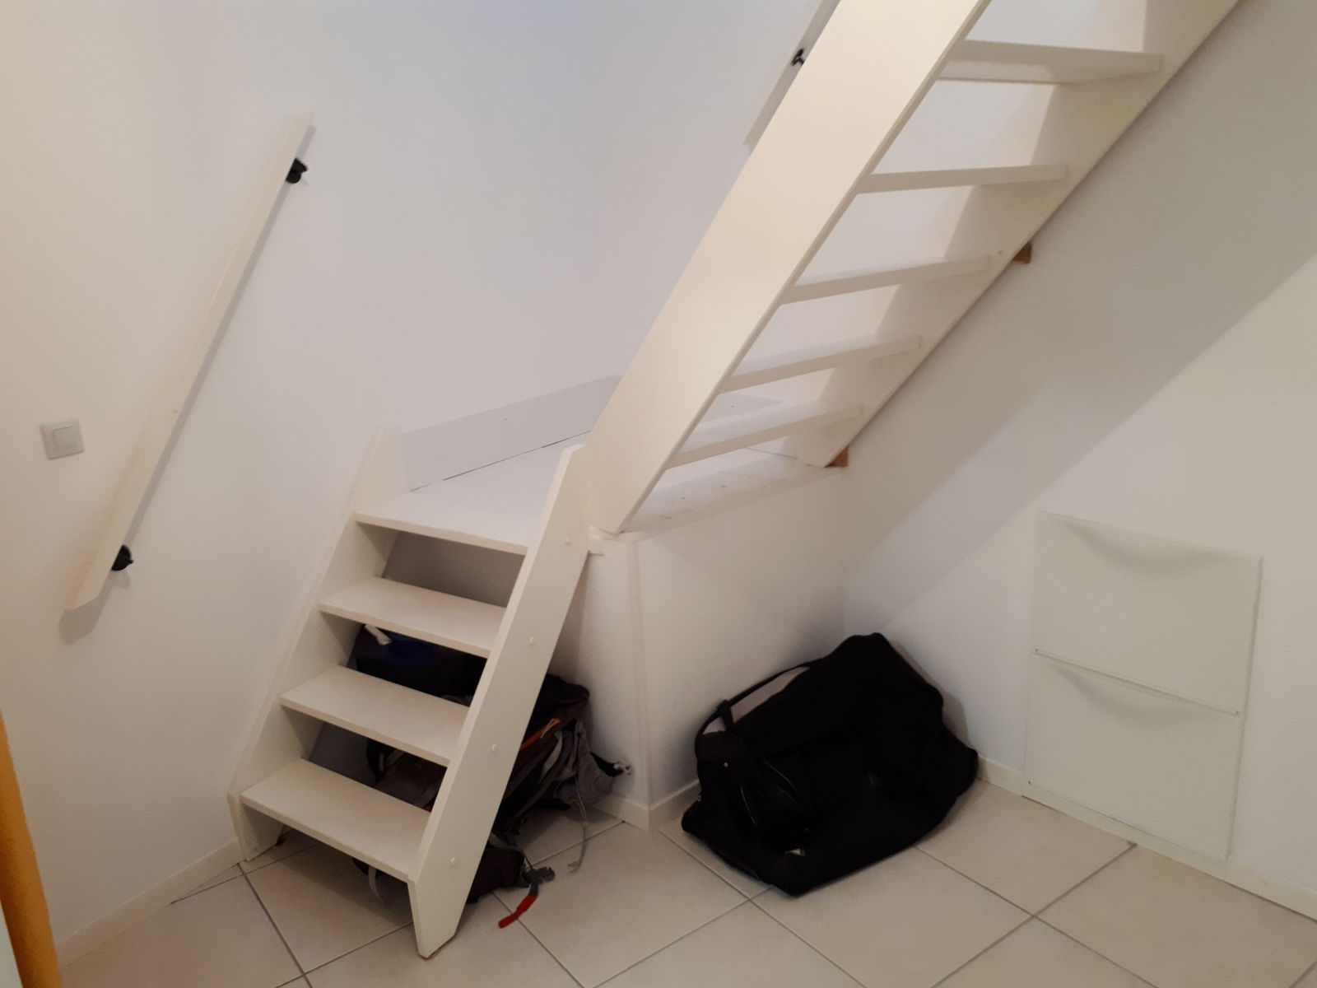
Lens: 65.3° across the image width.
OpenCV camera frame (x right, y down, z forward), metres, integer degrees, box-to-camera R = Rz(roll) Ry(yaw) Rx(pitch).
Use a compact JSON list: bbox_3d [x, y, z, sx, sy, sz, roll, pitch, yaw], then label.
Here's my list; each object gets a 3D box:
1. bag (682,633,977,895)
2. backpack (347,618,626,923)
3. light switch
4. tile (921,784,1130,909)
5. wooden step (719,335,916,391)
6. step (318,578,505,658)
[{"bbox_3d":[0.468,0.663,2.696,0.710,0.385,0.390,-14,20,-33],"label":"bag"},{"bbox_3d":[-0.482,0.658,2.658,0.600,0.510,0.450,8,20,33],"label":"backpack"},{"bbox_3d":[-1.261,-0.115,2.174,0.015,0.073,0.074,9,20,36],"label":"light switch"},{"bbox_3d":[0.884,0.871,2.619,0.425,0.010,0.450,-14,20,-34],"label":"tile"},{"bbox_3d":[0.341,-0.330,2.541,0.771,0.031,0.185,-16,21,-38],"label":"wooden step"},{"bbox_3d":[-0.601,0.317,2.679,0.623,0.025,0.198,8,20,33],"label":"step"}]

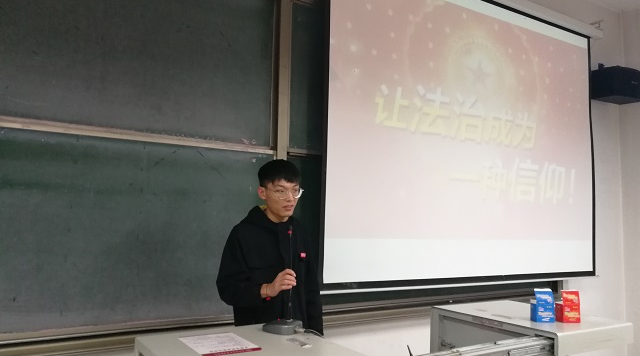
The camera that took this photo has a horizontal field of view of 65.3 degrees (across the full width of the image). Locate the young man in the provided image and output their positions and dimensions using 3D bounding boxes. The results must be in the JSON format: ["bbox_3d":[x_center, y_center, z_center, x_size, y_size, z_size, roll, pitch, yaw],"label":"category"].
[{"bbox_3d":[-0.234,0.772,2.216,0.530,1.720,0.420,4,-6,-29],"label":"young man"}]

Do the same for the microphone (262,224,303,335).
[{"bbox_3d":[-0.144,0.407,2.073,0.150,0.440,0.125,-1,-6,27],"label":"microphone"}]

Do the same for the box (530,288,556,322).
[{"bbox_3d":[1.067,0.607,2.389,0.090,0.158,0.055,2,-5,-4],"label":"box"}]

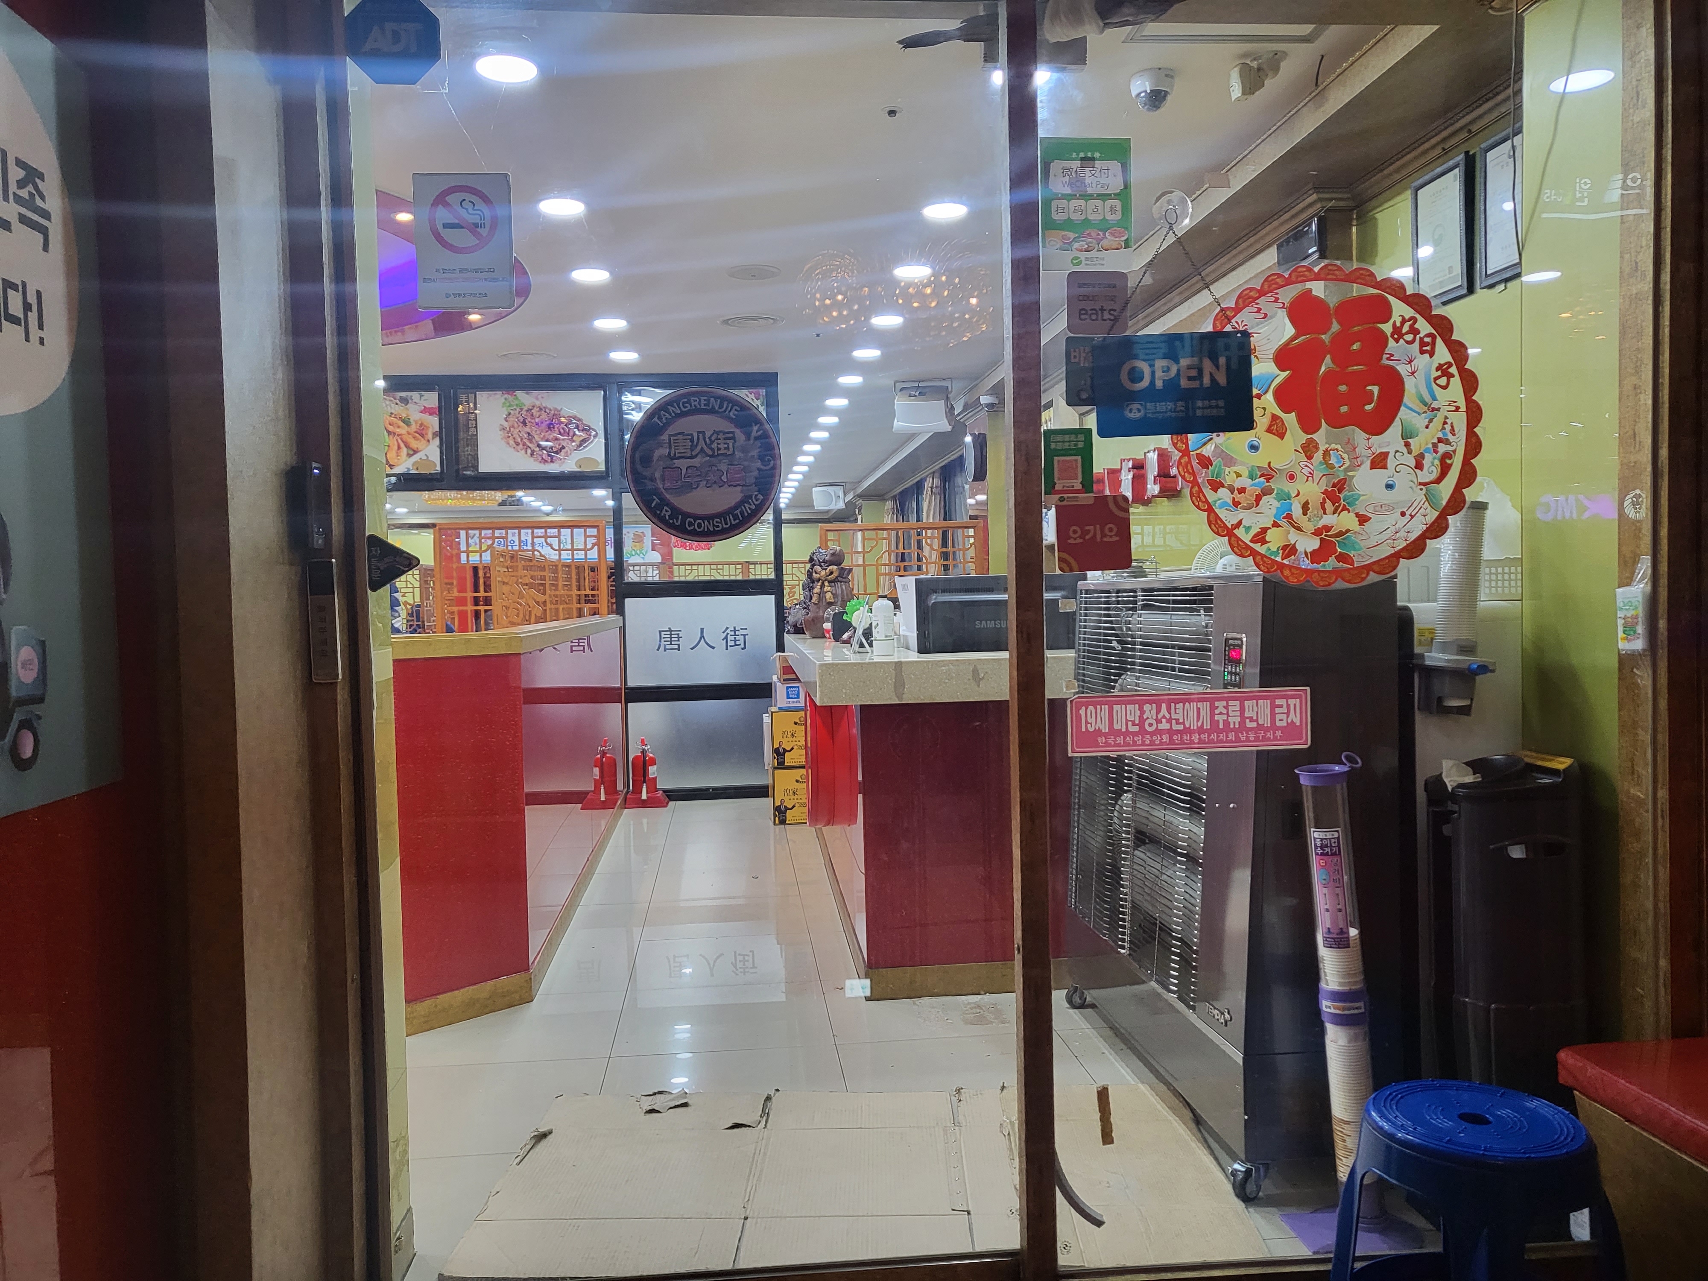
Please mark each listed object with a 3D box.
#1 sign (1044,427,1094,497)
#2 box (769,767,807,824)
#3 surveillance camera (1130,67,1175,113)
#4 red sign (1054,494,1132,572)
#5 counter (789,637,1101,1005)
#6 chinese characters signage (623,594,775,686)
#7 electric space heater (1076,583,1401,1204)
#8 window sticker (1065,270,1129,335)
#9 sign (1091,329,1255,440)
[{"bbox_3d":[0.356,-0.294,2.123,0.082,0.109,0.005,-1,3,-5],"label":"sign"},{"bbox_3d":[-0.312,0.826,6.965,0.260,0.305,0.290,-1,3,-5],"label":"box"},{"bbox_3d":[0.741,-1.364,3.188,0.114,0.097,0.114,-1,3,-5],"label":"surveillance camera"},{"bbox_3d":[0.400,-0.178,2.133,0.125,0.124,0.005,-1,3,-5],"label":"red sign"},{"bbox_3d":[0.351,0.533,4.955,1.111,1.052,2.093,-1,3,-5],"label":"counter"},{"bbox_3d":[-0.921,0.000,7.651,0.870,0.526,0.020,-1,3,-5],"label":"chinese characters signage"},{"bbox_3d":[0.885,0.483,3.265,0.316,1.290,1.313,-1,3,-5],"label":"electric space heater"},{"bbox_3d":[0.404,-0.556,2.116,0.102,0.102,0.005,-1,3,-5],"label":"window sticker"},{"bbox_3d":[0.531,-0.424,2.124,0.269,0.164,0.010,-3,3,-5],"label":"sign"}]

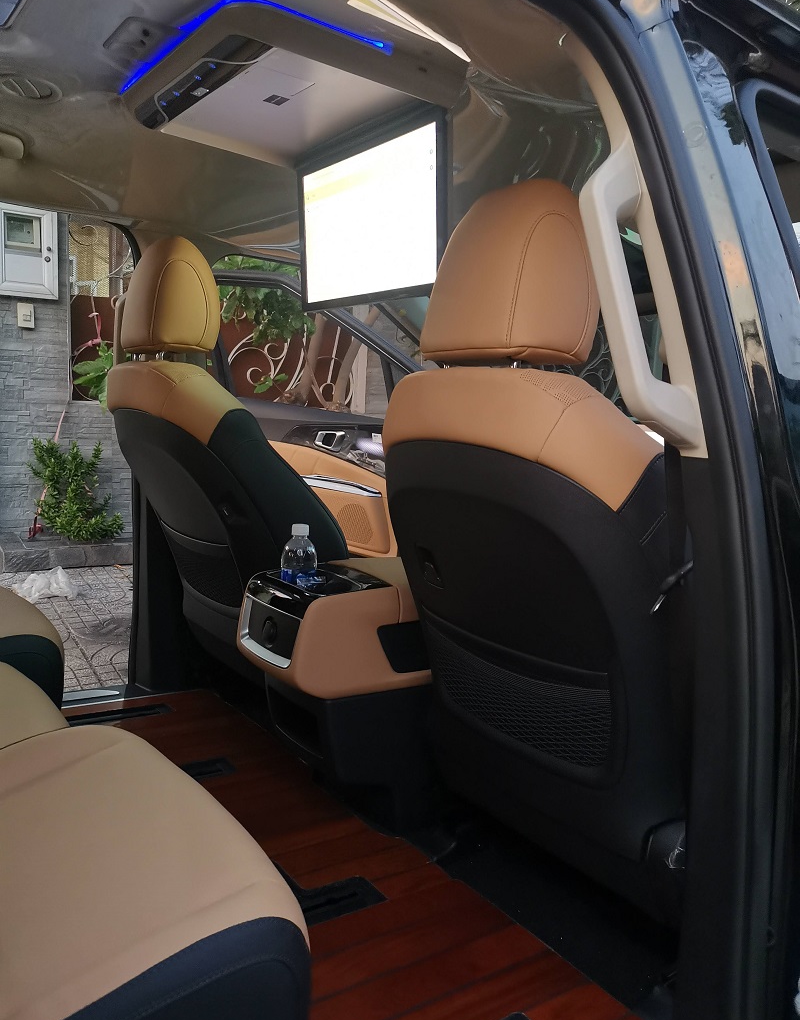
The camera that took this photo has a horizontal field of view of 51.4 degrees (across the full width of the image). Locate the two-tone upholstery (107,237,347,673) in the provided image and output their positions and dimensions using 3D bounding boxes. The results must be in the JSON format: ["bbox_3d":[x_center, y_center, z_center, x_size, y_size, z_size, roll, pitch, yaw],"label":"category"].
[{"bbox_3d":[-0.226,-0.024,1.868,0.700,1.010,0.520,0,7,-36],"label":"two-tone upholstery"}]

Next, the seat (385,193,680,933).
[{"bbox_3d":[0.362,0.074,1.294,0.690,1.010,0.520,0,7,-36],"label":"seat"}]

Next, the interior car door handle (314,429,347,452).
[{"bbox_3d":[-0.234,-0.234,2.800,0.110,0.075,0.035,5,5,4],"label":"interior car door handle"}]

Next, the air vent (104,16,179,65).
[{"bbox_3d":[-0.364,-0.665,1.190,0.090,0.030,0.165,0,7,-36],"label":"air vent"}]

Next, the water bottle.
[{"bbox_3d":[-0.183,0.120,1.469,0.063,0.190,0.063,0,7,-36],"label":"water bottle"}]

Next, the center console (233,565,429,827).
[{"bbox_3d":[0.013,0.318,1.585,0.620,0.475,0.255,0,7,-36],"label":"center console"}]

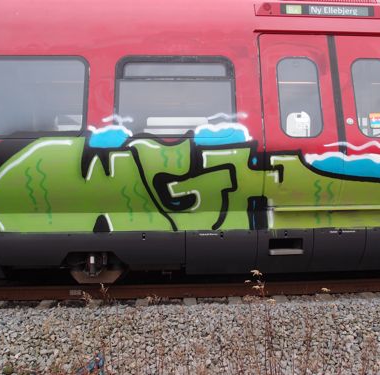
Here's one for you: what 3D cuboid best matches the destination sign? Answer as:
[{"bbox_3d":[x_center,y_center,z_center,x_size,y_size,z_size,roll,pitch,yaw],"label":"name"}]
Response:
[{"bbox_3d":[1.665,-2.140,4.848,1.154,0.155,0.080,0,-13,-3],"label":"destination sign"}]

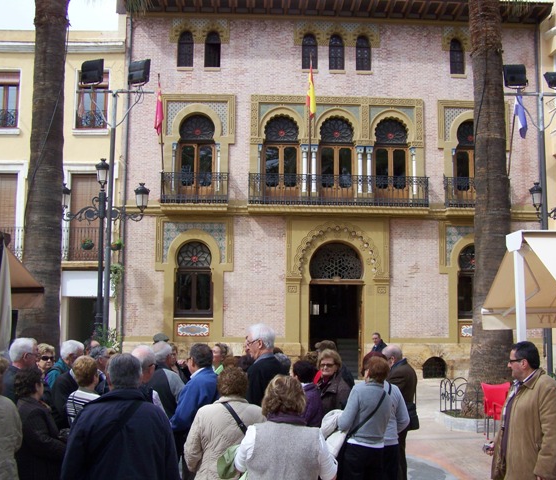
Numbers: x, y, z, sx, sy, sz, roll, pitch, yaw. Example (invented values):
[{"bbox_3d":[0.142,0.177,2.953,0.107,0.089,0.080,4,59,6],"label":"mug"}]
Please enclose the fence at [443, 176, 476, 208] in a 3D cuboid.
[{"bbox_3d":[6.507,-1.543,23.111,2.167,1.061,0.420,1,-7,-3],"label":"fence"}]

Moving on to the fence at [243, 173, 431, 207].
[{"bbox_3d":[1.972,-1.600,22.905,5.831,1.084,0.420,1,-7,-3],"label":"fence"}]

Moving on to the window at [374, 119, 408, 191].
[{"bbox_3d":[3.704,-2.666,22.773,1.126,2.675,0.250,1,-6,-2],"label":"window"}]

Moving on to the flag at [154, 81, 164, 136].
[{"bbox_3d":[-3.590,-3.996,21.332,0.317,1.745,0.300,1,-6,-2],"label":"flag"}]

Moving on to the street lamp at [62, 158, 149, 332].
[{"bbox_3d":[-4.610,0.847,18.355,2.456,6.062,0.470,1,-6,-2],"label":"street lamp"}]

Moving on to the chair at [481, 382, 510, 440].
[{"bbox_3d":[3.569,2.752,11.313,0.560,0.850,0.560,0,-7,8],"label":"chair"}]

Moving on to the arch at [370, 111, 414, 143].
[{"bbox_3d":[3.701,-3.710,22.754,1.451,1.128,0.250,1,-6,-2],"label":"arch"}]

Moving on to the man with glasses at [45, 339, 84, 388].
[{"bbox_3d":[-1.783,1.643,5.786,0.360,1.624,0.500,5,-8,-31],"label":"man with glasses"}]

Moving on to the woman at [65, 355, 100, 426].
[{"bbox_3d":[-1.465,1.661,5.261,0.480,1.580,0.340,-3,-7,25],"label":"woman"}]

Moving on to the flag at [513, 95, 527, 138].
[{"bbox_3d":[7.744,-4.029,22.553,0.476,1.650,0.350,1,-7,-3],"label":"flag"}]

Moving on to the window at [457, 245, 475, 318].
[{"bbox_3d":[6.623,1.351,23.441,1.256,2.536,0.250,1,-7,-3],"label":"window"}]

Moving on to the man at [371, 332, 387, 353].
[{"bbox_3d":[1.905,2.607,13.399,0.520,1.672,0.360,-5,-9,37],"label":"man"}]

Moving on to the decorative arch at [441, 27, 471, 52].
[{"bbox_3d":[6.184,-6.925,24.205,1.086,0.933,0.200,1,-7,-3],"label":"decorative arch"}]

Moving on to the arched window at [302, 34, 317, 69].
[{"bbox_3d":[1.091,-6.428,23.961,0.514,1.275,0.200,1,-7,-3],"label":"arched window"}]

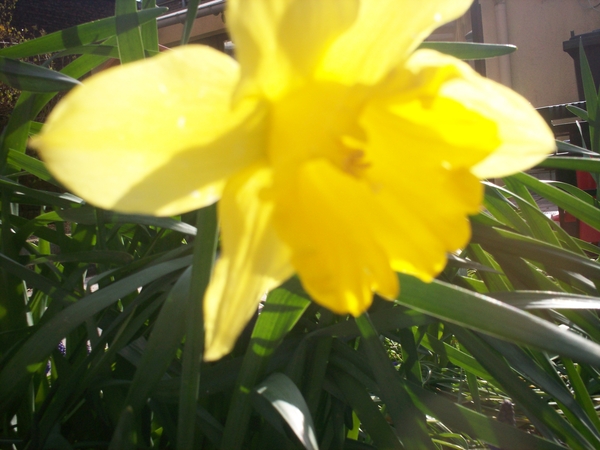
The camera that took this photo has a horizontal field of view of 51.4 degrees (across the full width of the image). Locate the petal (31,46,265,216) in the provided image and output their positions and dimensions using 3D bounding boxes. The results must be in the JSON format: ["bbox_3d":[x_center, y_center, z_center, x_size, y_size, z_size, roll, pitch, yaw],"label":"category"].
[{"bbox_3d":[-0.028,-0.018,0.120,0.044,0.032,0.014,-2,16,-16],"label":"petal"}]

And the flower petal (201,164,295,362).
[{"bbox_3d":[-0.011,0.008,0.132,0.018,0.041,0.014,10,12,-19],"label":"flower petal"}]

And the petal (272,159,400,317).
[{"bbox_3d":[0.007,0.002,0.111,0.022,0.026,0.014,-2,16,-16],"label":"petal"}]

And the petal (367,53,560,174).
[{"bbox_3d":[0.036,-0.024,0.137,0.042,0.028,0.014,4,14,-18],"label":"petal"}]

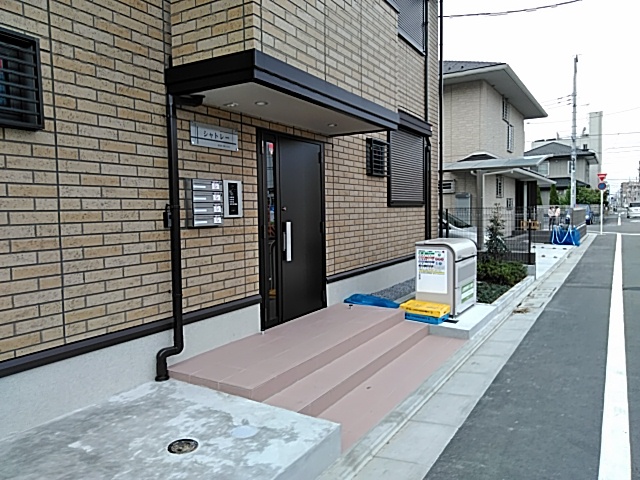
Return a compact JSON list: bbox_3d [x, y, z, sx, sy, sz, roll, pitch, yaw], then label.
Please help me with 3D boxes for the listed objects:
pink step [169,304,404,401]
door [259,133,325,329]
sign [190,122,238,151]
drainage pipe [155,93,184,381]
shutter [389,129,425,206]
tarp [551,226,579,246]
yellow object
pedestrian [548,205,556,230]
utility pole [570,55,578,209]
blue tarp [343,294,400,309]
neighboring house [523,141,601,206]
[{"bbox_3d":[-0.095,0.970,4.858,0.850,0.125,2.923,1,4,29],"label":"pink step"},{"bbox_3d":[-0.268,-0.115,5.436,0.100,1.948,1.311,1,4,30],"label":"door"},{"bbox_3d":[-0.875,-0.872,4.257,0.029,0.174,0.599,1,4,29],"label":"sign"},{"bbox_3d":[-1.144,-0.032,3.726,0.107,2.137,0.253,1,4,29],"label":"drainage pipe"},{"bbox_3d":[1.503,-1.138,8.393,0.101,1.195,1.656,1,4,29],"label":"shutter"},{"bbox_3d":[8.969,-0.128,18.200,1.000,0.740,0.550,1,4,31],"label":"tarp"},{"bbox_3d":[1.268,0.828,5.996,0.360,0.075,0.530,-4,5,-44],"label":"yellow object"},{"bbox_3d":[14.426,-1.329,31.000,0.450,1.500,0.320,1,4,31],"label":"pedestrian"},{"bbox_3d":[16.705,-6.476,32.751,0.330,11.446,0.330,1,4,31],"label":"utility pole"},{"bbox_3d":[0.693,0.766,6.323,0.749,0.081,0.374,1,4,29],"label":"blue tarp"},{"bbox_3d":[22.326,-5.509,48.109,7.500,7.500,9.500,1,4,31],"label":"neighboring house"}]

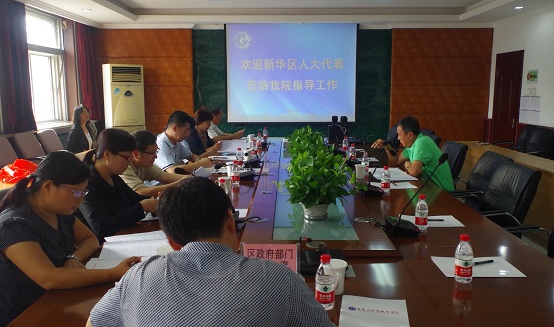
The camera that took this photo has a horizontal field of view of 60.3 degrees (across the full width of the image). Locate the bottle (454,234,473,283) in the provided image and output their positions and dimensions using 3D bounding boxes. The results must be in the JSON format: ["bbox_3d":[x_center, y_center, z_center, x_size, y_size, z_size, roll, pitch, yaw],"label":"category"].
[{"bbox_3d":[0.684,0.340,1.739,0.061,0.177,0.061,0,9,0],"label":"bottle"}]

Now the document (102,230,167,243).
[{"bbox_3d":[-0.632,0.347,2.211,0.297,0.014,0.190,-4,10,-24],"label":"document"}]

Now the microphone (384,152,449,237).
[{"bbox_3d":[0.690,0.147,2.311,0.280,0.380,0.160,0,9,0],"label":"microphone"}]

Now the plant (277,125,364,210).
[{"bbox_3d":[0.219,0.001,2.712,0.420,0.420,0.500,0,9,0],"label":"plant"}]

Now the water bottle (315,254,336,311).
[{"bbox_3d":[0.160,0.378,1.542,0.063,0.176,0.063,0,9,0],"label":"water bottle"}]

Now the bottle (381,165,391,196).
[{"bbox_3d":[0.748,0.108,3.261,0.063,0.176,0.063,0,9,0],"label":"bottle"}]

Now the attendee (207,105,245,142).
[{"bbox_3d":[-0.786,-0.147,6.355,0.740,1.250,0.500,0,9,3],"label":"attendee"}]

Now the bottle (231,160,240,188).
[{"bbox_3d":[-0.297,0.073,3.433,0.061,0.177,0.061,0,9,0],"label":"bottle"}]

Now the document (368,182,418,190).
[{"bbox_3d":[0.858,0.160,3.486,0.290,0.004,0.220,0,9,0],"label":"document"}]

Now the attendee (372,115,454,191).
[{"bbox_3d":[1.149,0.212,4.029,0.760,1.250,0.520,1,9,6],"label":"attendee"}]

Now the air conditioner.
[{"bbox_3d":[-2.372,-0.620,7.485,0.510,1.800,0.340,-7,11,-37],"label":"air conditioner"}]

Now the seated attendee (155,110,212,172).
[{"bbox_3d":[-0.881,0.194,4.081,0.730,1.280,0.520,1,9,7],"label":"seated attendee"}]

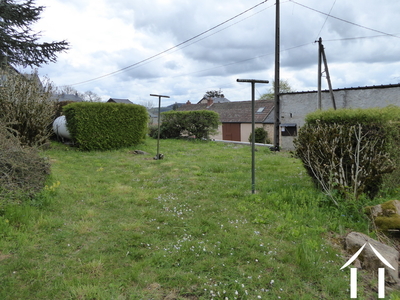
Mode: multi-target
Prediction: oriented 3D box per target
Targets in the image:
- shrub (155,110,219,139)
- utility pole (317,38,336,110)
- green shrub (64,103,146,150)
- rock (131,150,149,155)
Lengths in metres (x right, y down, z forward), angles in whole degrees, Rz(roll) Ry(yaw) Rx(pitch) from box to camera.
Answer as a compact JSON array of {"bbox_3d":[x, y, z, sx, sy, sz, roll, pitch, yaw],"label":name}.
[{"bbox_3d":[-0.780,-1.510,17.350,3.700,1.650,1.350,3,5,30],"label":"shrub"},{"bbox_3d":[6.950,-3.000,15.500,1.350,5.700,0.350,1,5,11],"label":"utility pole"},{"bbox_3d":[-4.140,-1.000,13.000,3.100,1.950,1.450,-3,6,-38],"label":"green shrub"},{"bbox_3d":[-2.220,0.090,10.700,0.640,0.170,0.420,0,4,-6],"label":"rock"}]

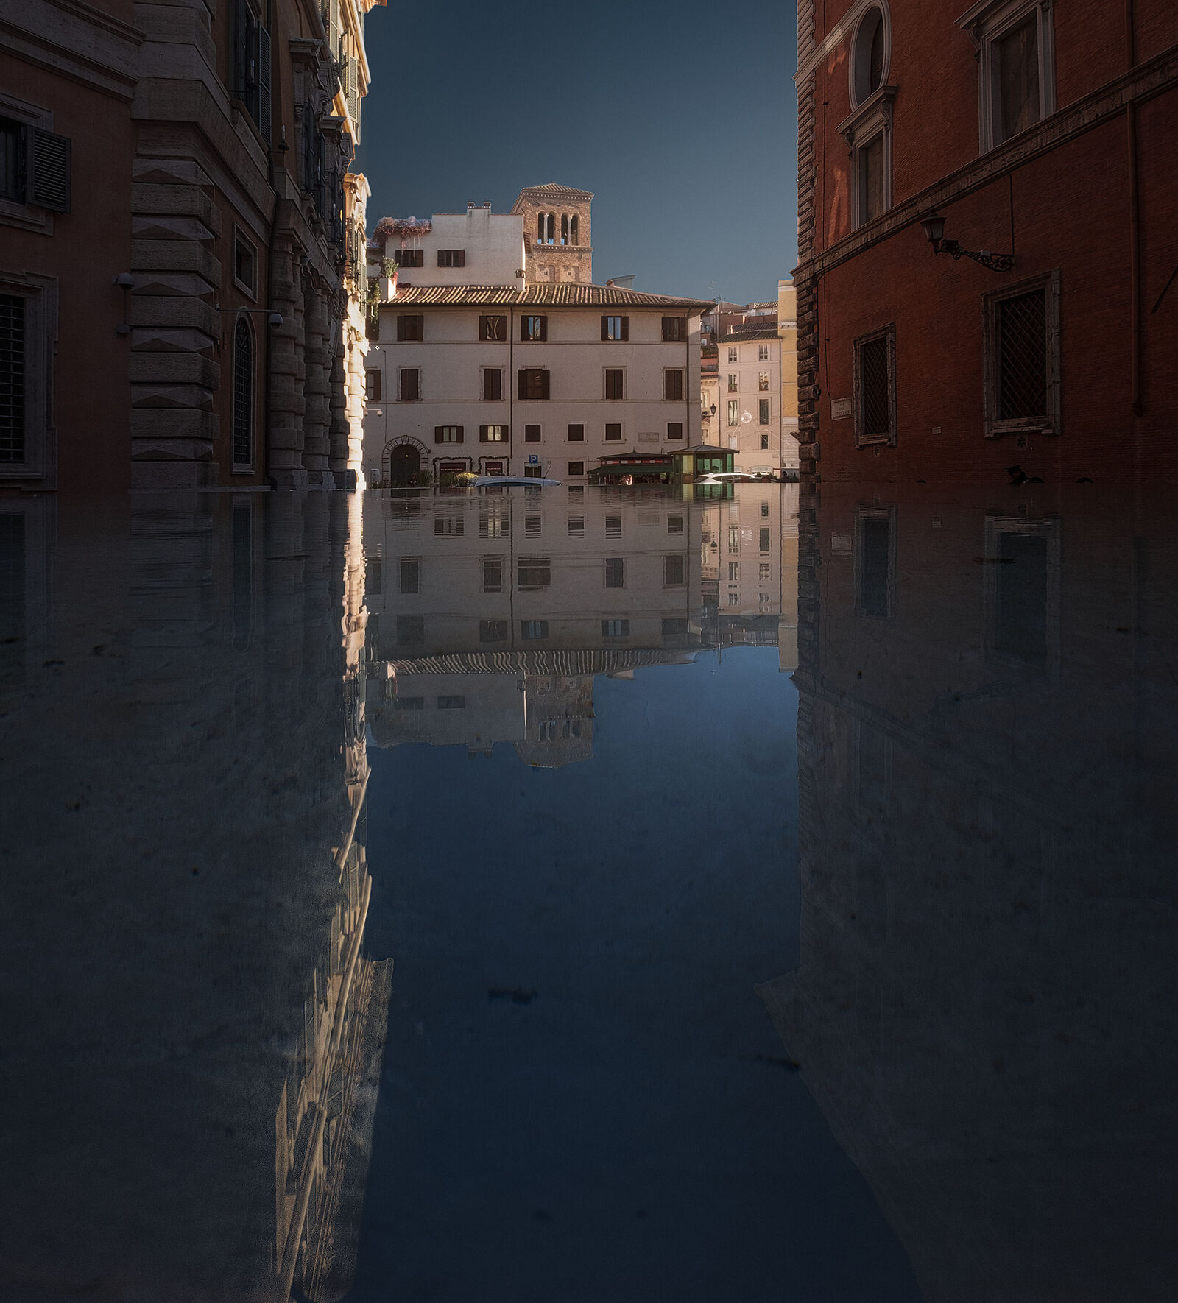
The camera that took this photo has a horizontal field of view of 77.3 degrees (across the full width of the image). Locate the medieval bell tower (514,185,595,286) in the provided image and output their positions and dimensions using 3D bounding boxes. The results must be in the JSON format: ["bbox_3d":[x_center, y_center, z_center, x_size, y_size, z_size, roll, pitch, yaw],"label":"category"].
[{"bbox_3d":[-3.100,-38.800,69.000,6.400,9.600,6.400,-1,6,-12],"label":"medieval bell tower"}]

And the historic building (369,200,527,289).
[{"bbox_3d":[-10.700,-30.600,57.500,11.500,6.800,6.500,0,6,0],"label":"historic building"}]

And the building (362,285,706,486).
[{"bbox_3d":[-3.800,-18.600,55.200,24.000,14.500,12.000,0,6,0],"label":"building"}]

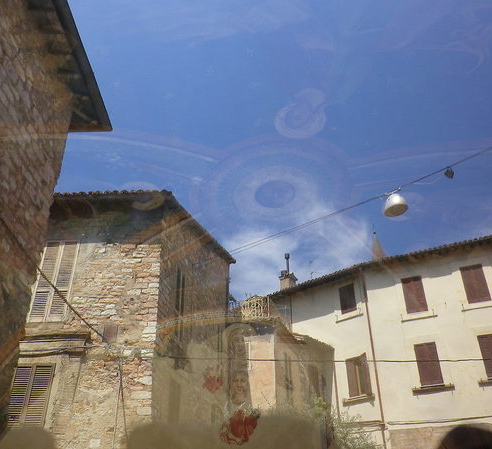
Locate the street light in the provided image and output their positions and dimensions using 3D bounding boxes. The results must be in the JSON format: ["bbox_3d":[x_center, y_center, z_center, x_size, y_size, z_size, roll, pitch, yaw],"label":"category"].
[{"bbox_3d":[3.550,-0.479,11.500,0.560,0.400,0.560,-11,-31,17],"label":"street light"}]

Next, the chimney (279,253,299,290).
[{"bbox_3d":[2.458,2.728,27.850,0.780,2.350,0.740,-22,-36,33],"label":"chimney"}]

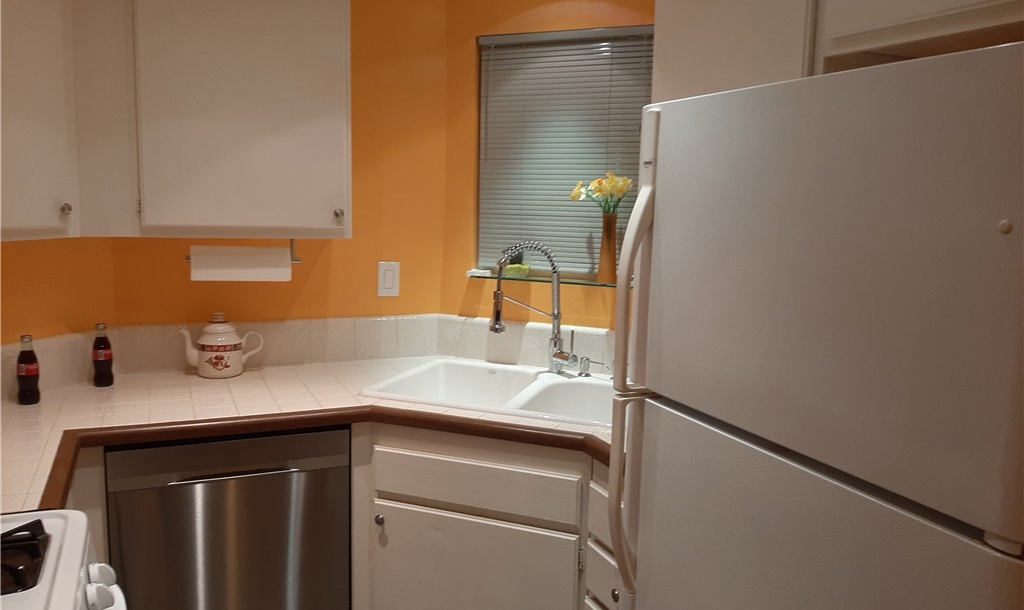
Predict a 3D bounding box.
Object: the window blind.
[{"bbox_3d":[0.181,-0.531,2.724,0.645,0.837,0.035,4,8,21],"label":"window blind"}]

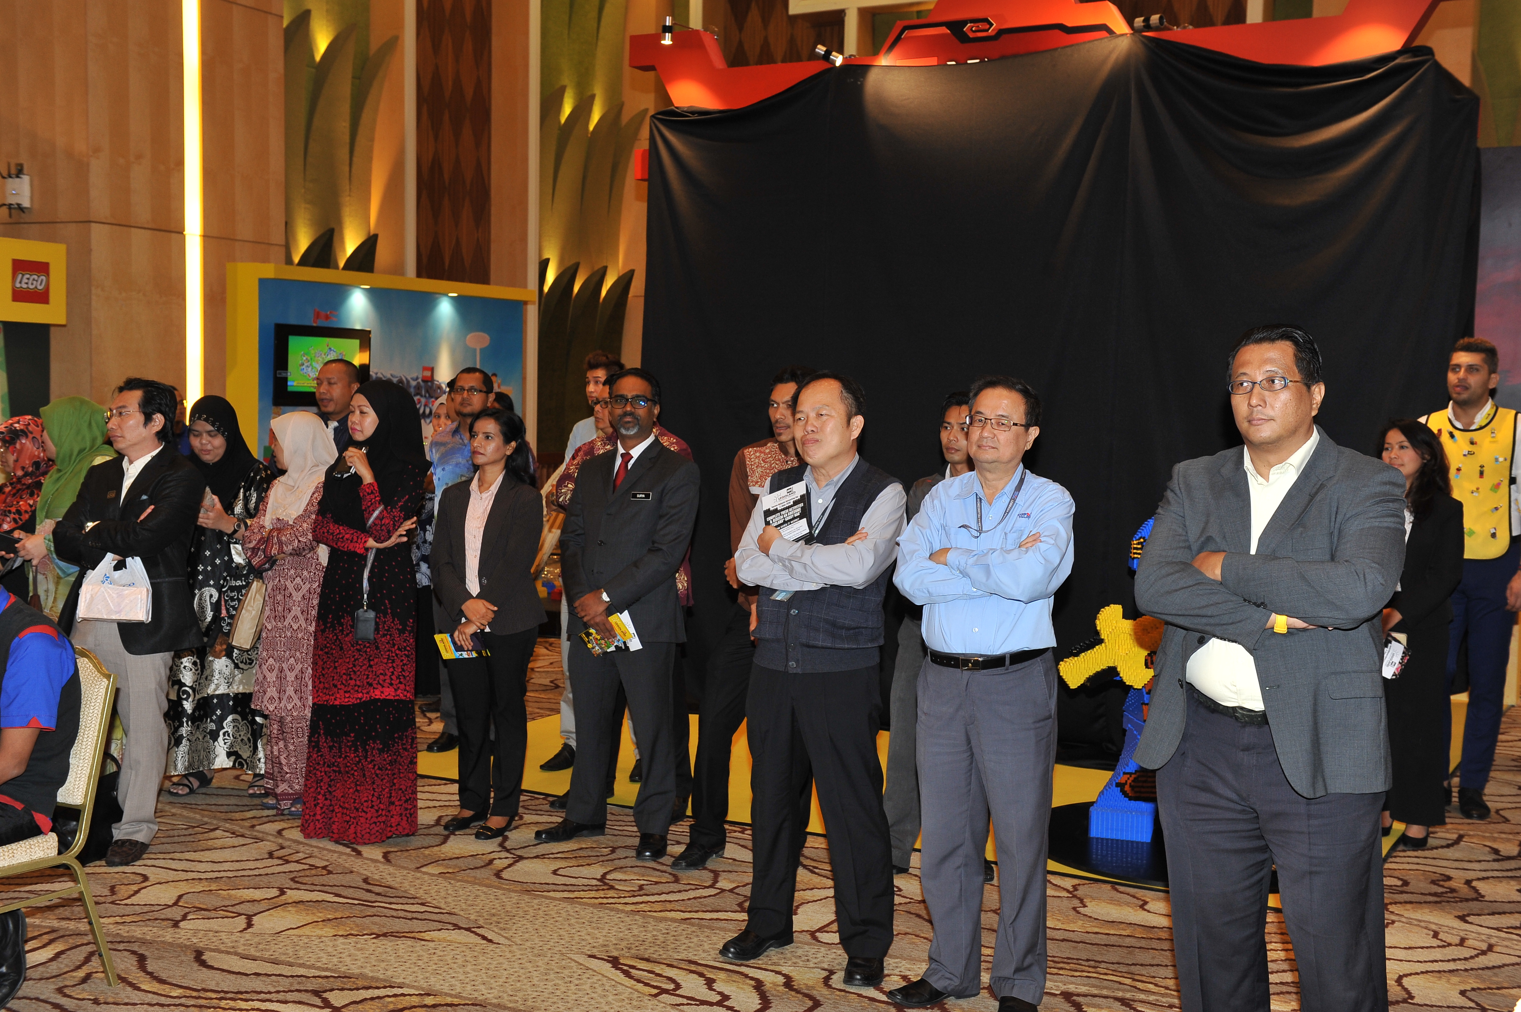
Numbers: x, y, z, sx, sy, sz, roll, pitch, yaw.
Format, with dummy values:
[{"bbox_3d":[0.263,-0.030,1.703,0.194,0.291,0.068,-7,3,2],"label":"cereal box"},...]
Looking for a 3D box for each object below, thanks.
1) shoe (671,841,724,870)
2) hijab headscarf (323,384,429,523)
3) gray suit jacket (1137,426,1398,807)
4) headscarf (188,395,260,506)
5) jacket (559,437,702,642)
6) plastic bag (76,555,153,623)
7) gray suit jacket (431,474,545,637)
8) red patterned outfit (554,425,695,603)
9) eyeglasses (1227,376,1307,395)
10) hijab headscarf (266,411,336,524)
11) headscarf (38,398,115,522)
[{"bbox_3d":[-0.201,1.192,6.218,0.104,0.105,0.280,5,5,43],"label":"shoe"},{"bbox_3d":[-1.392,-0.190,6.380,0.330,0.530,0.360,-3,5,-45],"label":"hijab headscarf"},{"bbox_3d":[0.994,0.208,3.470,0.530,0.720,0.360,3,5,33],"label":"gray suit jacket"},{"bbox_3d":[-2.168,-0.205,7.150,0.310,0.460,0.280,2,4,16],"label":"headscarf"},{"bbox_3d":[-0.474,0.134,6.367,0.490,0.710,0.300,3,5,22],"label":"jacket"},{"bbox_3d":[-2.161,0.276,5.934,0.240,0.225,0.115,0,4,-10],"label":"plastic bag"},{"bbox_3d":[-1.007,0.184,6.543,0.410,0.585,0.270,3,5,24],"label":"gray suit jacket"},{"bbox_3d":[-0.524,0.039,6.856,0.520,0.680,0.300,3,5,25],"label":"red patterned outfit"},{"bbox_3d":[1.040,-0.238,3.600,0.138,0.042,0.140,-5,-1,42],"label":"eyeglasses"},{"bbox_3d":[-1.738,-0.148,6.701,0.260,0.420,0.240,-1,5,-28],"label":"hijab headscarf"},{"bbox_3d":[-2.536,-0.170,6.600,0.310,0.480,0.330,0,4,-15],"label":"headscarf"}]

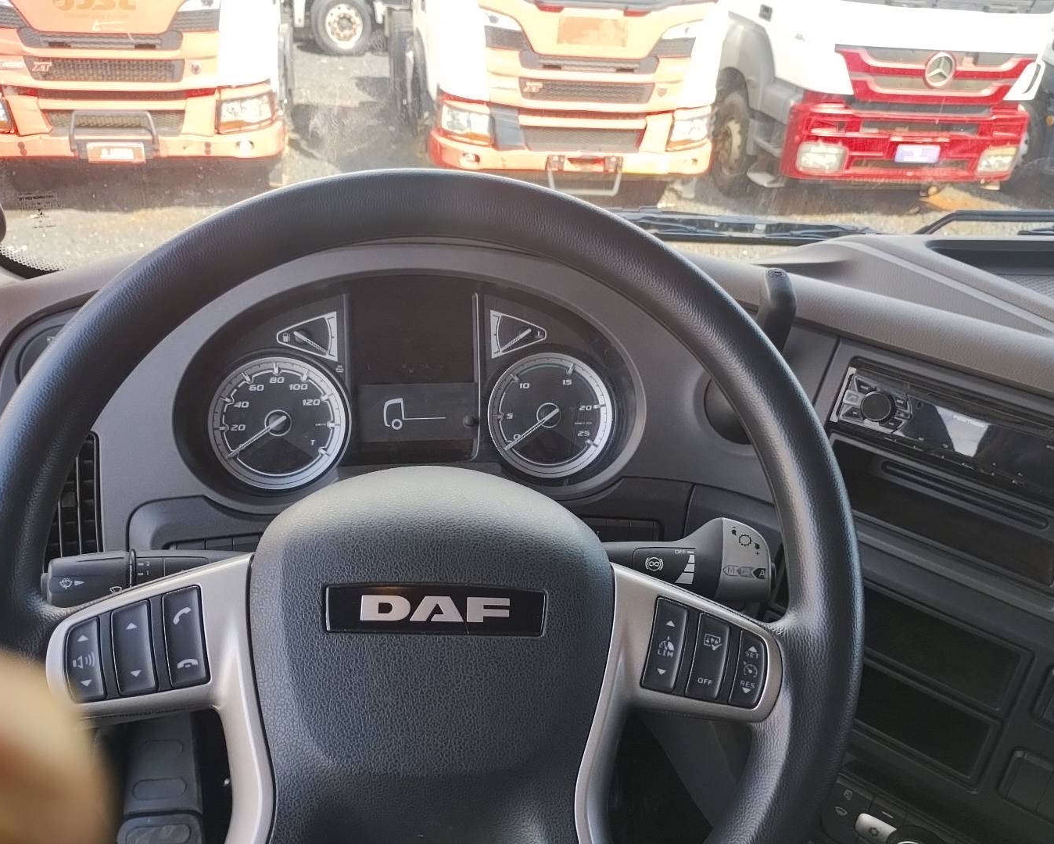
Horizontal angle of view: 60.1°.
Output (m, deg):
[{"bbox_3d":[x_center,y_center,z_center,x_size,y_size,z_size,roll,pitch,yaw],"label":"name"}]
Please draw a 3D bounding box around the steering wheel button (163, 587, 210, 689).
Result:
[{"bbox_3d":[-0.167,0.106,0.449,0.017,0.046,0.008,-9,-13,-11],"label":"steering wheel button"}]

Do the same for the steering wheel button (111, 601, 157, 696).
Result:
[{"bbox_3d":[-0.190,0.111,0.444,0.017,0.043,0.008,-9,-13,-11],"label":"steering wheel button"}]

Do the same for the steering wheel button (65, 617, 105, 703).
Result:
[{"bbox_3d":[-0.213,0.116,0.439,0.016,0.038,0.008,-9,-13,-11],"label":"steering wheel button"}]

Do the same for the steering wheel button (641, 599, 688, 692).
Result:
[{"bbox_3d":[0.072,0.118,0.483,0.016,0.008,0.046,15,73,-5],"label":"steering wheel button"}]

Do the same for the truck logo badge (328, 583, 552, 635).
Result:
[{"bbox_3d":[-0.044,0.094,0.452,0.109,0.025,0.006,3,-15,-8],"label":"truck logo badge"}]

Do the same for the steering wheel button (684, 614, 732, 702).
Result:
[{"bbox_3d":[0.095,0.125,0.485,0.016,0.008,0.042,16,73,-4],"label":"steering wheel button"}]

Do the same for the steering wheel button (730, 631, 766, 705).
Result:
[{"bbox_3d":[0.118,0.133,0.486,0.017,0.008,0.037,16,73,-4],"label":"steering wheel button"}]

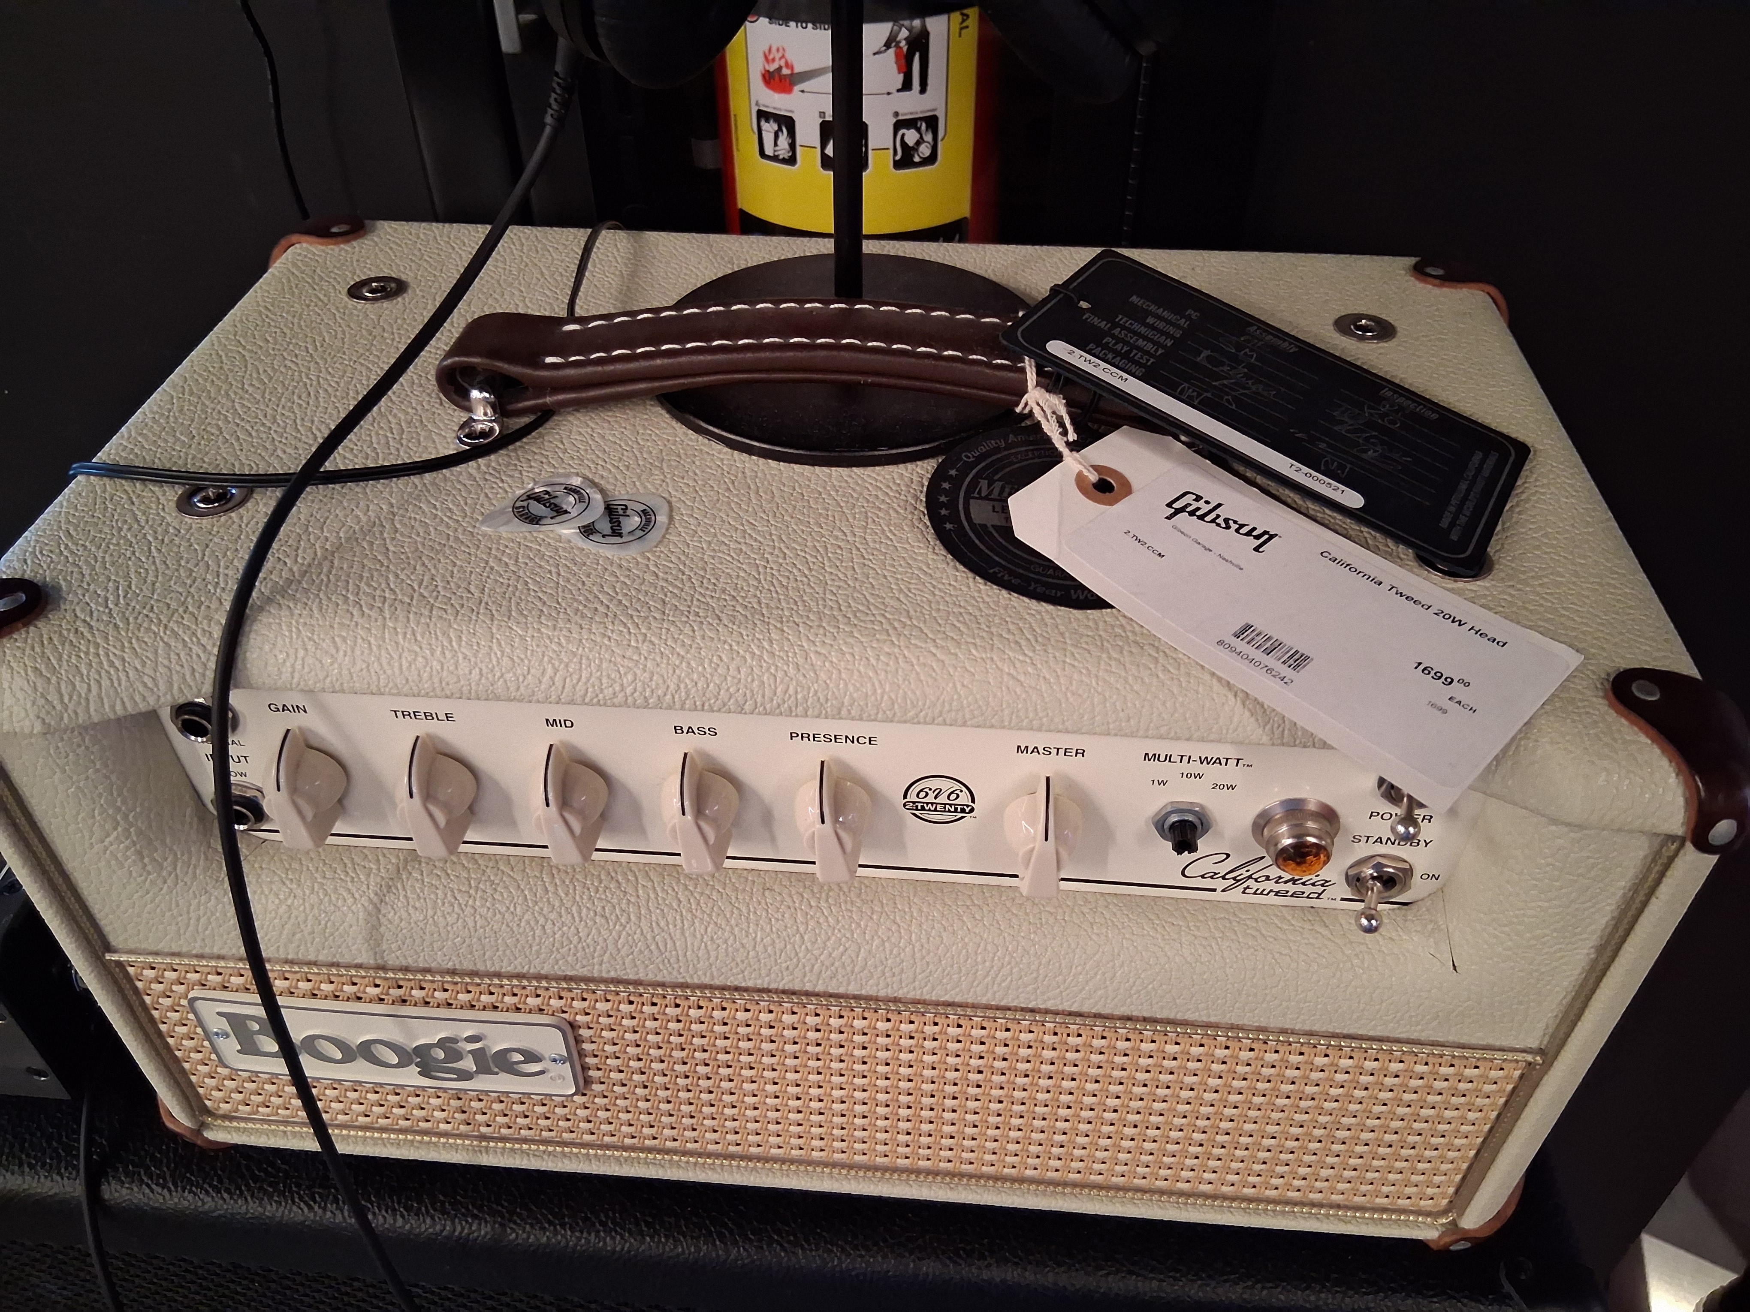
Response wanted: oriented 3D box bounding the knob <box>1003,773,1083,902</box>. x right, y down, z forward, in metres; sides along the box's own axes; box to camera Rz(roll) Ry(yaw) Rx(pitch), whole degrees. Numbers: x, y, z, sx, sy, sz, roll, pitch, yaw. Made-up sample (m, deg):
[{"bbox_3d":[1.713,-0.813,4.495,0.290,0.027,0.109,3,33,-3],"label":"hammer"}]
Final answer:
[{"bbox_3d":[0.037,0.039,0.294,0.017,0.029,0.014,3,40,4],"label":"knob"}]

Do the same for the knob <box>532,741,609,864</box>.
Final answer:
[{"bbox_3d":[-0.070,0.032,0.300,0.018,0.029,0.014,3,40,4],"label":"knob"}]

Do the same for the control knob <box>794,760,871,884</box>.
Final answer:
[{"bbox_3d":[-0.009,0.035,0.297,0.017,0.028,0.014,3,40,4],"label":"control knob"}]

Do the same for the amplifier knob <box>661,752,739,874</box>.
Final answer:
[{"bbox_3d":[-0.040,0.034,0.299,0.018,0.028,0.014,3,40,4],"label":"amplifier knob"}]

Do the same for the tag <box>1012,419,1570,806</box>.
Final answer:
[{"bbox_3d":[0.092,-0.017,0.310,0.062,0.006,0.126,-31,51,-28],"label":"tag"}]

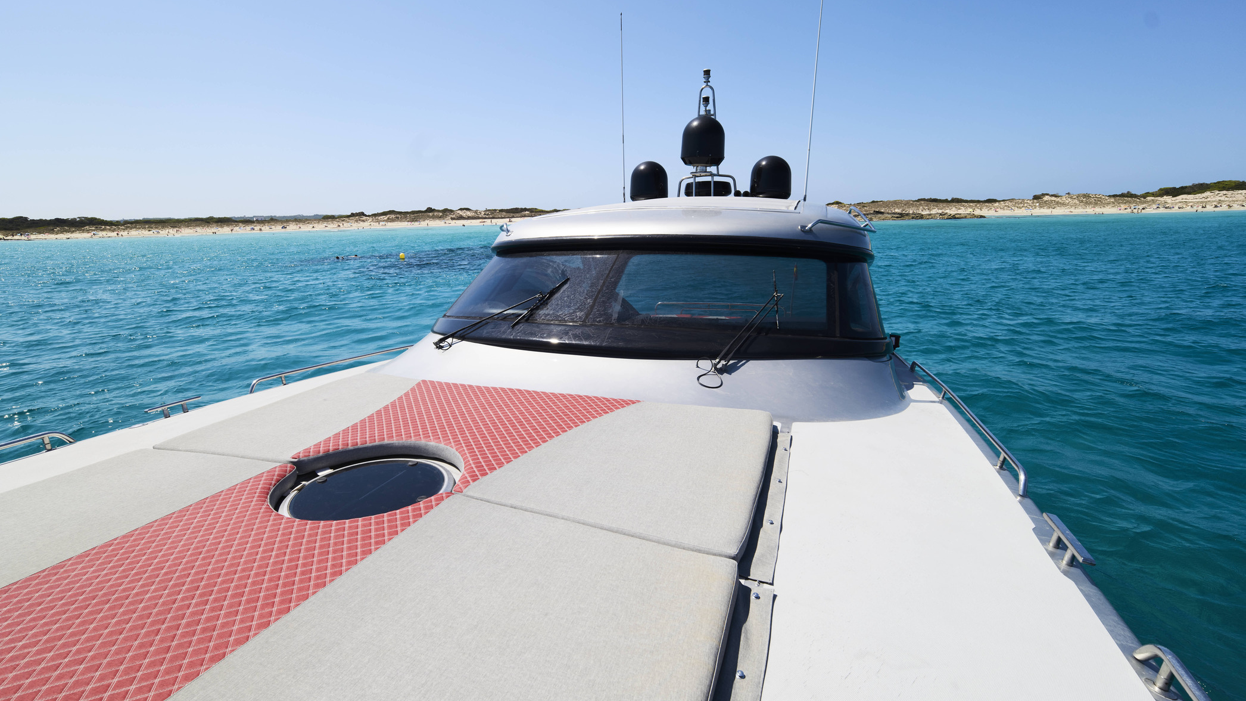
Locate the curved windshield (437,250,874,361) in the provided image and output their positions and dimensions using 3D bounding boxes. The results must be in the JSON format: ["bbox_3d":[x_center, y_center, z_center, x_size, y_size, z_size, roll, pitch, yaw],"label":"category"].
[{"bbox_3d":[-0.097,-0.416,4.137,3.704,0.603,1.499,4,14,19],"label":"curved windshield"}]

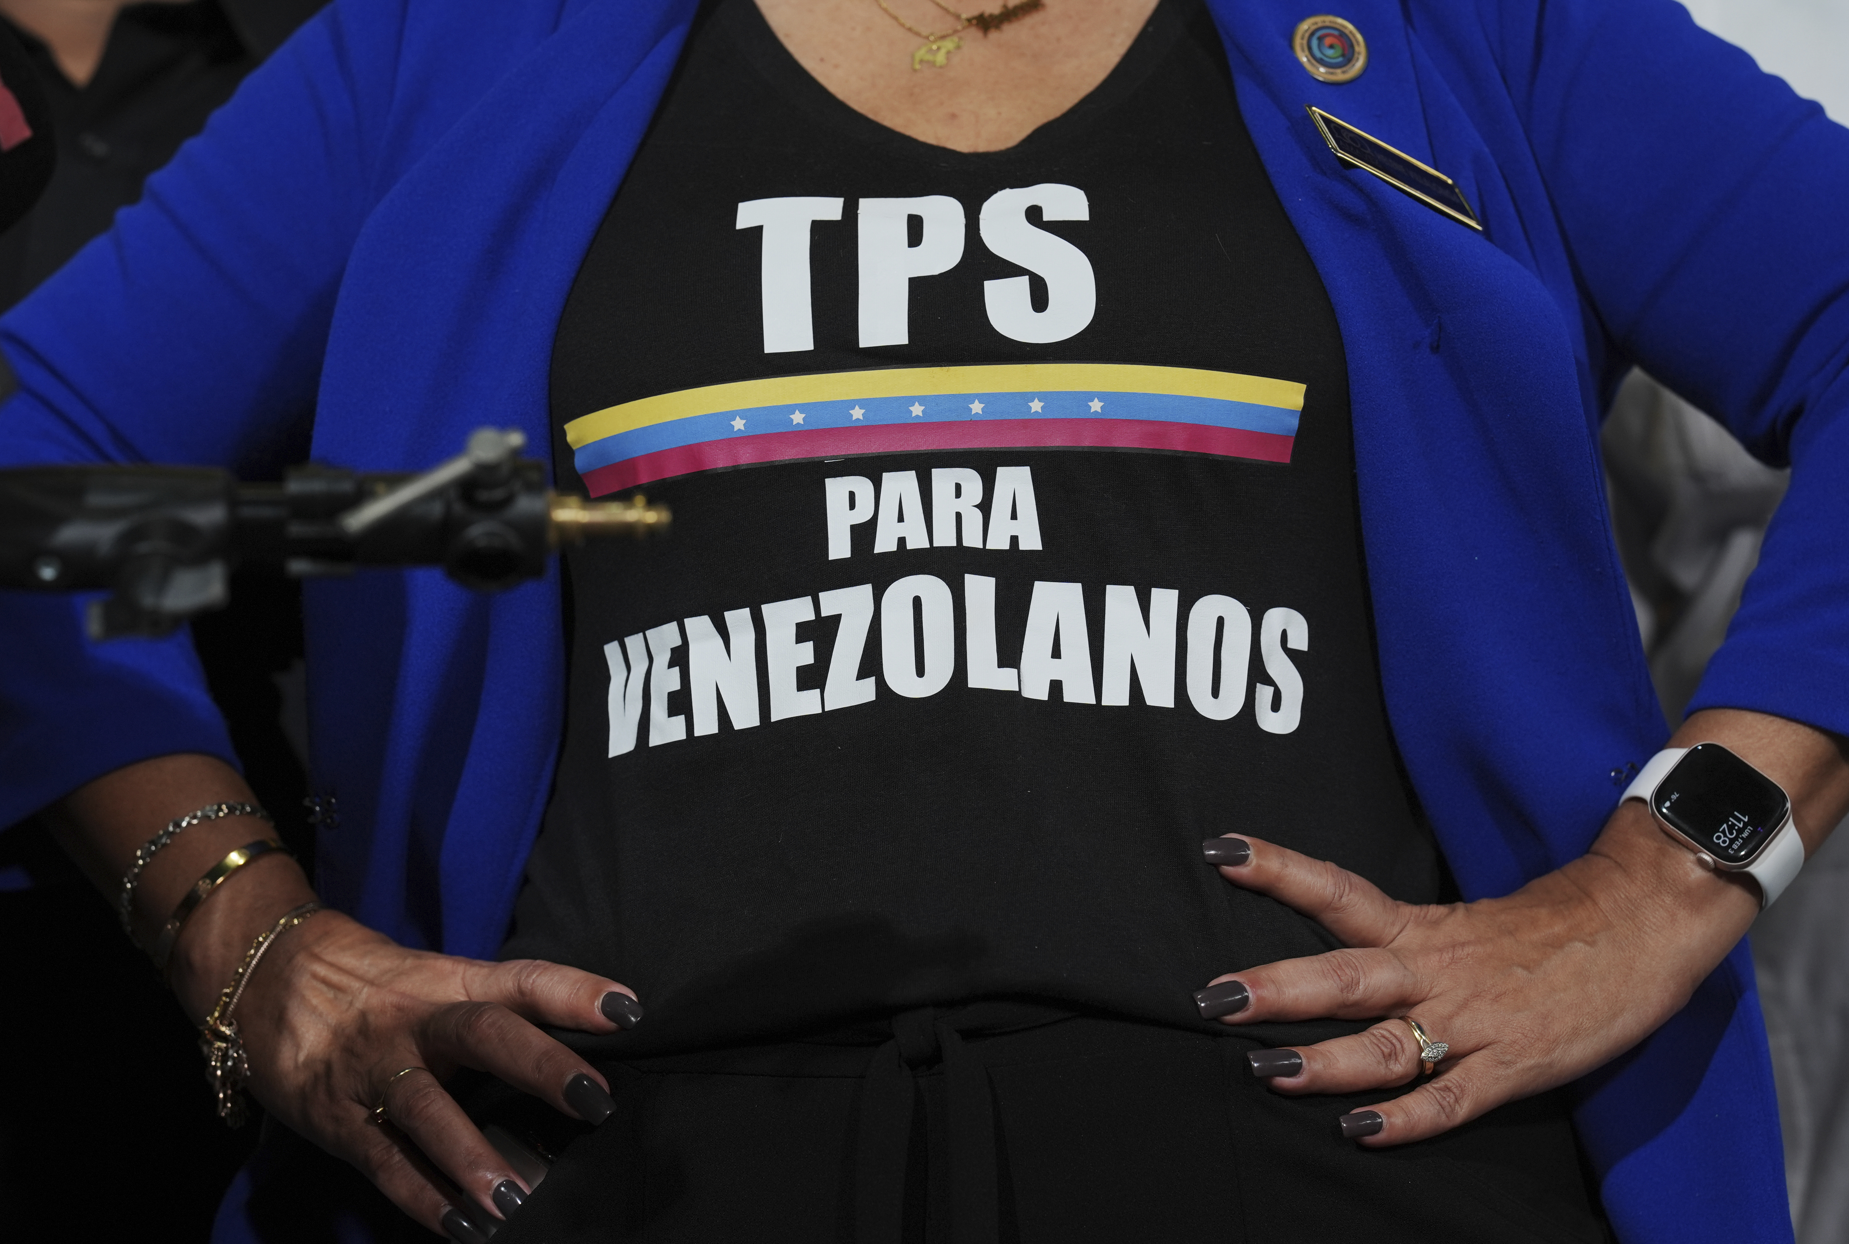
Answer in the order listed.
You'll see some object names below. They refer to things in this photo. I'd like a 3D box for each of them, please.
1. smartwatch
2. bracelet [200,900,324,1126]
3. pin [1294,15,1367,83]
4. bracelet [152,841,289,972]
[{"bbox_3d":[0.279,0.074,2.490,0.064,0.037,0.053,33,-21,3],"label":"smartwatch"},{"bbox_3d":[-0.236,0.138,2.485,0.026,0.080,0.055,30,0,20],"label":"bracelet"},{"bbox_3d":[0.143,-0.201,2.460,0.028,0.028,0.004,0,-31,-22],"label":"pin"},{"bbox_3d":[-0.248,0.104,2.495,0.007,0.066,0.055,41,0,31],"label":"bracelet"}]

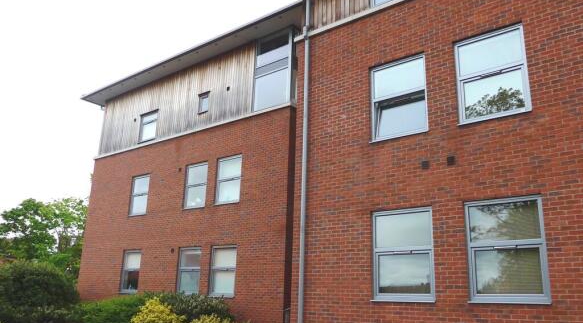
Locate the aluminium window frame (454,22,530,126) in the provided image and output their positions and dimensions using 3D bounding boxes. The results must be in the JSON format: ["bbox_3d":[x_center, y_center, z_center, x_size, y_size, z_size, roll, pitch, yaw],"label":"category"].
[{"bbox_3d":[3.517,-1.511,8.633,1.220,1.640,0.120,-11,-20,38],"label":"aluminium window frame"}]

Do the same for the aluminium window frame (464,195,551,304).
[{"bbox_3d":[3.421,1.416,7.798,1.220,1.630,0.120,-11,-20,38],"label":"aluminium window frame"}]

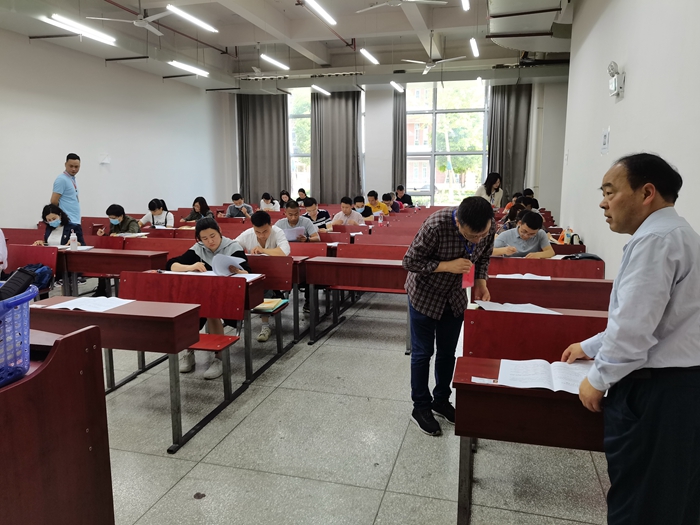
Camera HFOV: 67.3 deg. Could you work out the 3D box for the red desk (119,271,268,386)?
[{"bbox_3d":[-1.166,0.454,3.976,1.030,0.800,0.450,2,10,15],"label":"red desk"}]

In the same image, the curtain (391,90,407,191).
[{"bbox_3d":[1.252,-2.604,13.636,0.397,3.669,0.180,3,10,15],"label":"curtain"}]

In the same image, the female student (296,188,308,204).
[{"bbox_3d":[-1.158,-1.196,12.872,0.500,1.250,0.750,3,10,15],"label":"female student"}]

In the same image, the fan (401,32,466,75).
[{"bbox_3d":[1.415,-3.670,9.092,1.220,0.620,1.220,2,10,15],"label":"fan"}]

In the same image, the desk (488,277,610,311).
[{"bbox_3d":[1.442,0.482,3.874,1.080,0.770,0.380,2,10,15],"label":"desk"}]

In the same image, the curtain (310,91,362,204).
[{"bbox_3d":[-0.360,-2.661,14.086,1.405,3.641,0.180,3,10,15],"label":"curtain"}]

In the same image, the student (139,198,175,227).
[{"bbox_3d":[-2.941,-0.381,8.040,0.540,1.230,0.800,3,10,15],"label":"student"}]

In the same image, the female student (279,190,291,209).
[{"bbox_3d":[-1.526,-1.117,12.478,0.480,1.180,0.640,2,10,15],"label":"female student"}]

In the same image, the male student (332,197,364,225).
[{"bbox_3d":[-0.028,-0.381,7.830,0.510,1.175,0.700,2,10,13],"label":"male student"}]

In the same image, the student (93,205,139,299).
[{"bbox_3d":[-2.850,-0.142,6.521,0.530,1.145,0.720,2,10,15],"label":"student"}]

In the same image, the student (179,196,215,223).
[{"bbox_3d":[-2.496,-0.506,8.845,0.560,1.160,0.660,3,10,20],"label":"student"}]

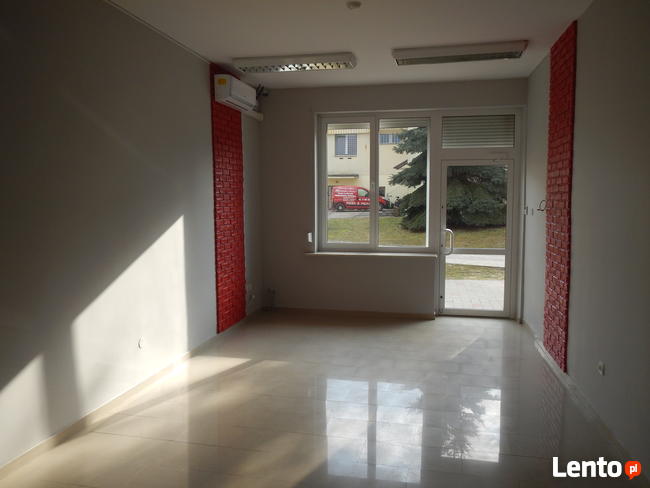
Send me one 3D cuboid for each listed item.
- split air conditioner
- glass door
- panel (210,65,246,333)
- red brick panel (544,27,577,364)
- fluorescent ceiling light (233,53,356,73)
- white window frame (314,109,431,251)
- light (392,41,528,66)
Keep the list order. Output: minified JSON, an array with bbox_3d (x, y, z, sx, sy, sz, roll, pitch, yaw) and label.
[{"bbox_3d":[-1.020,-1.732,6.150,0.187,0.291,0.861,1,5,12],"label":"split air conditioner"},{"bbox_3d":[1.956,-0.057,6.833,0.904,2.052,0.083,1,5,12],"label":"glass door"},{"bbox_3d":[-1.125,-0.501,6.233,0.033,2.964,0.853,1,5,12],"label":"panel"},{"bbox_3d":[2.162,-0.400,4.878,0.032,2.952,0.853,1,5,12],"label":"red brick panel"},{"bbox_3d":[-0.311,-1.901,5.570,1.250,0.085,0.340,1,5,12],"label":"fluorescent ceiling light"},{"bbox_3d":[0.662,-0.797,7.037,1.554,1.872,0.091,1,5,12],"label":"white window frame"},{"bbox_3d":[1.325,-1.884,5.239,1.268,0.085,0.332,1,5,12],"label":"light"}]

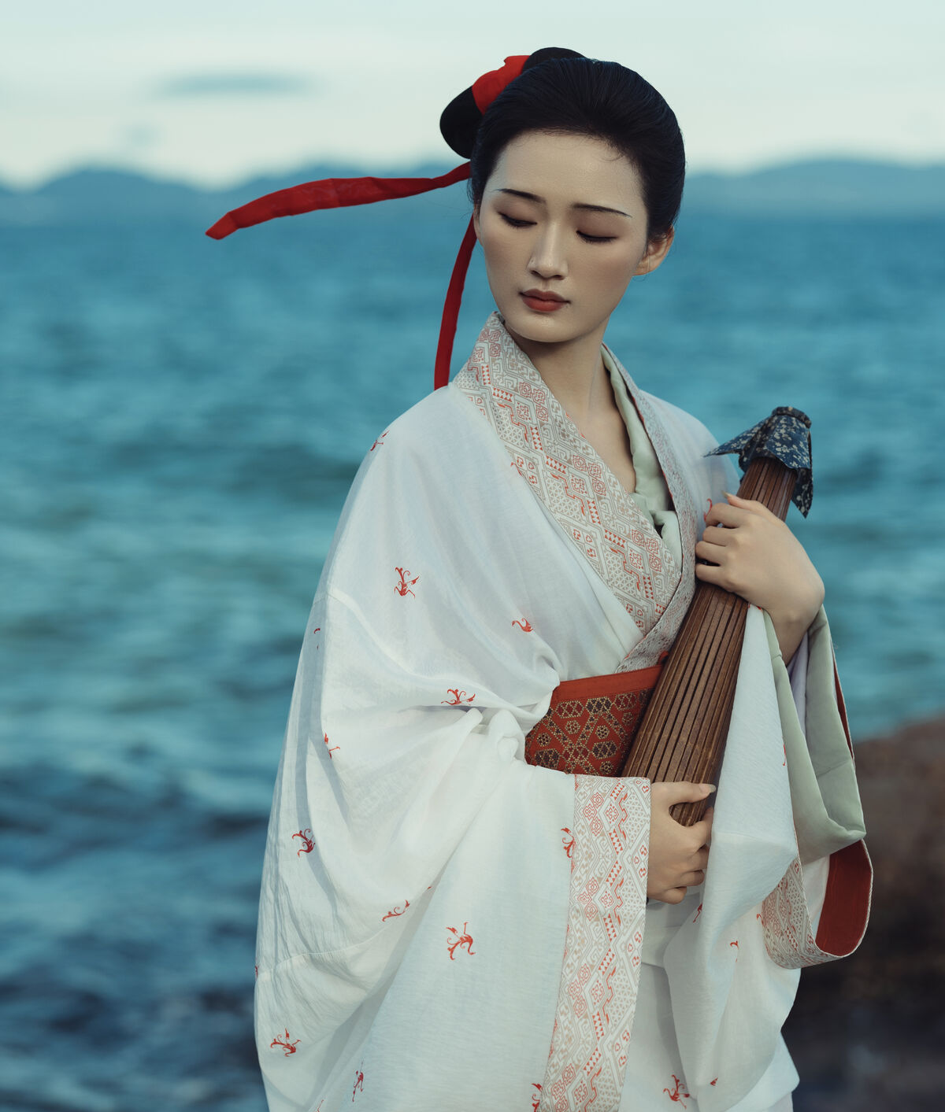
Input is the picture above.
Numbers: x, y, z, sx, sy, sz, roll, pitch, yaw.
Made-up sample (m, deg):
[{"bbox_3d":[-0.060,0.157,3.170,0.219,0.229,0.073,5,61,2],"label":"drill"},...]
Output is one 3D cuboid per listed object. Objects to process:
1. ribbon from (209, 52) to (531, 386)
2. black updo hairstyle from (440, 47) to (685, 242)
[{"bbox_3d":[-0.087,-0.280,2.820,0.280,0.300,0.130,1,6,4],"label":"ribbon"},{"bbox_3d":[0.076,-0.334,2.740,0.195,0.185,0.230,9,18,13],"label":"black updo hairstyle"}]

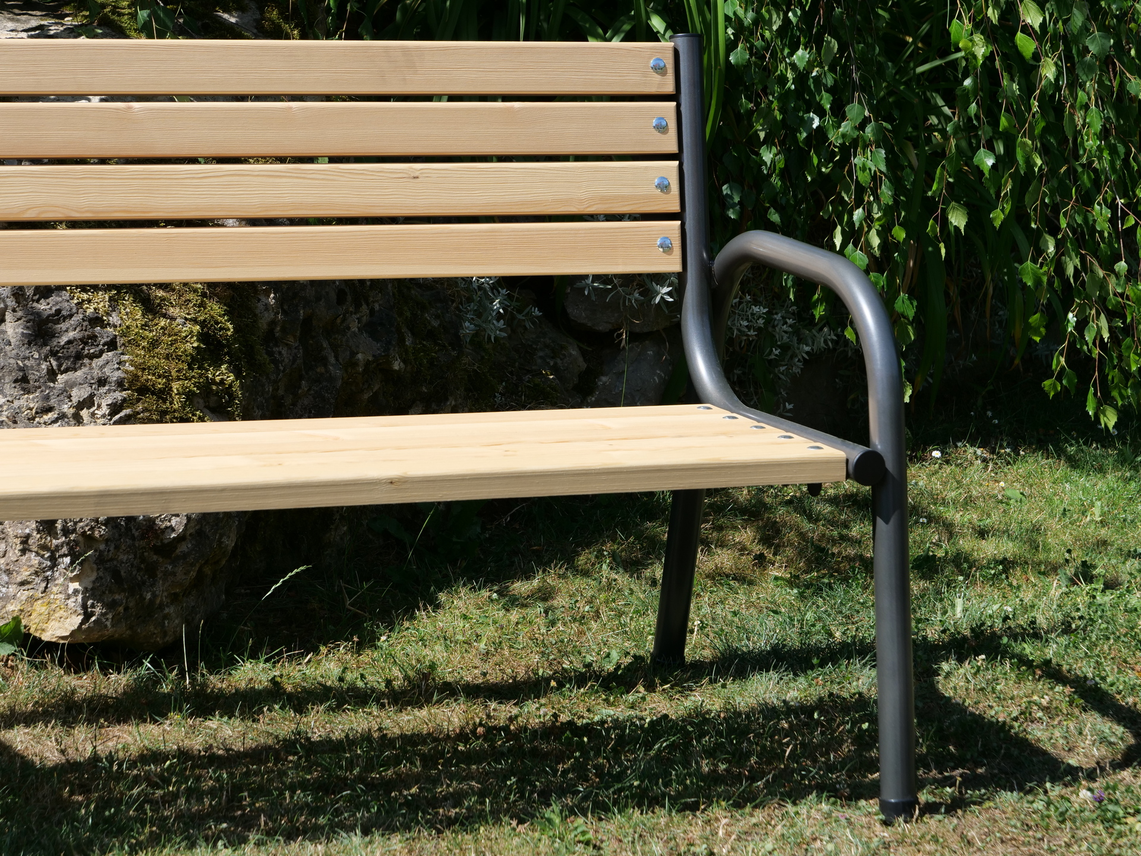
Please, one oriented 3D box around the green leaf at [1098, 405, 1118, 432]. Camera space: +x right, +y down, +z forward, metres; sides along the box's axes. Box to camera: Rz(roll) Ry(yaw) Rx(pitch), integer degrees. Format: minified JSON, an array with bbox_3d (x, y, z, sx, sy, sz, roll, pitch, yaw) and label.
[{"bbox_3d":[0.937,-0.015,6.200,0.035,0.046,0.015,5,12,9],"label":"green leaf"}]

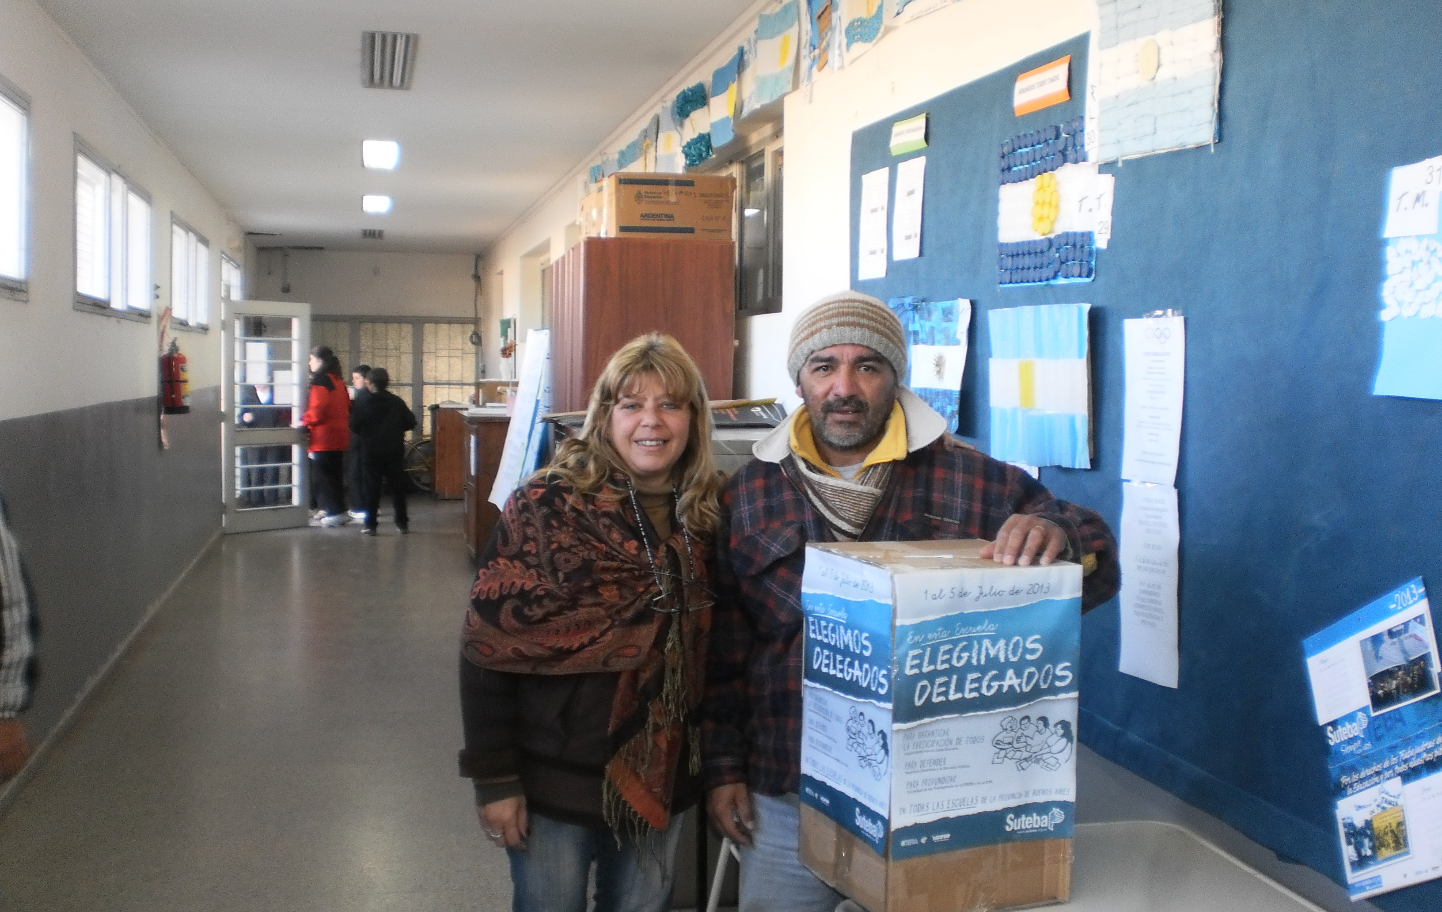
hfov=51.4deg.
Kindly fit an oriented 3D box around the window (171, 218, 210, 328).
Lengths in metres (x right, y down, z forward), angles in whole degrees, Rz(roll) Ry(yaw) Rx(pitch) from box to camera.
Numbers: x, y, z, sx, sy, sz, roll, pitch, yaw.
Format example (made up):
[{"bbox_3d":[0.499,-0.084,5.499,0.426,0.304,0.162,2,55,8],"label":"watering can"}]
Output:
[{"bbox_3d":[-3.827,-1.264,10.767,0.090,0.745,2.372,0,4,-13],"label":"window"}]

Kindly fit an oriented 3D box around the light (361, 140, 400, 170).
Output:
[{"bbox_3d":[-2.218,-1.960,9.784,0.245,0.090,1.264,0,4,-13],"label":"light"}]

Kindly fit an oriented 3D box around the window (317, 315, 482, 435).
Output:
[{"bbox_3d":[-4.095,-0.994,18.736,2.186,1.525,0.100,0,4,-13],"label":"window"}]

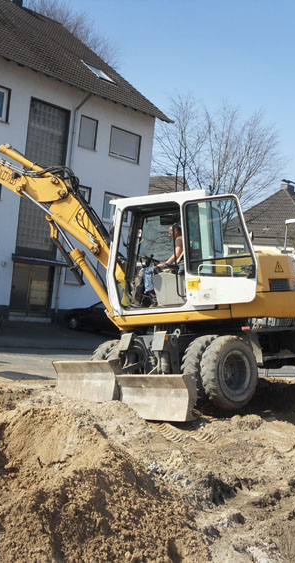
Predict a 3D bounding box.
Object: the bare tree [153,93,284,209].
[{"bbox_3d":[3.630,-3.517,44.000,7.200,13.000,7.200,4,-2,38],"label":"bare tree"}]

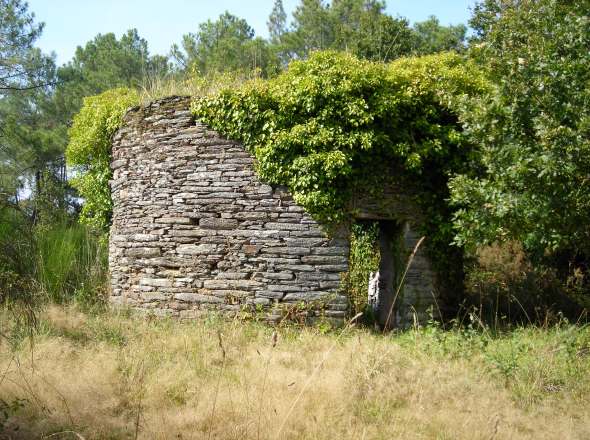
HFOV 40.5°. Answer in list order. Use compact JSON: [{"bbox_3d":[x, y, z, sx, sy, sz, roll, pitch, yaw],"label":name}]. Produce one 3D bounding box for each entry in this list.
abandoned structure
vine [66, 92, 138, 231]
[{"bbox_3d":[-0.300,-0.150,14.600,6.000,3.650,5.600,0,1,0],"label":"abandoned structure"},{"bbox_3d":[-3.580,-1.100,14.700,1.350,2.600,1.400,0,1,0],"label":"vine"}]

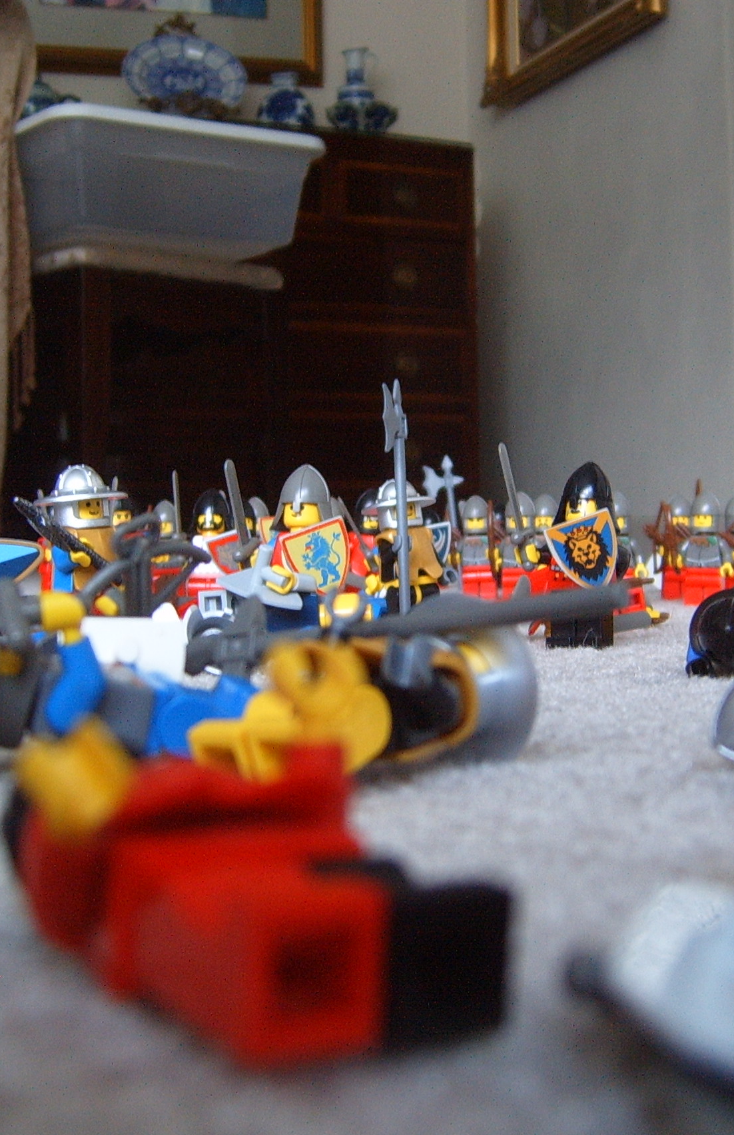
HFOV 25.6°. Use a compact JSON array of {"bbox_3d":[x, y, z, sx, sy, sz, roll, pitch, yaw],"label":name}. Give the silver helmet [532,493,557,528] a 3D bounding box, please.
[{"bbox_3d":[0.074,-0.023,0.672,0.012,0.016,0.013,-1,1,3],"label":"silver helmet"}]

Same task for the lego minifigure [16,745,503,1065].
[{"bbox_3d":[-0.010,0.018,0.103,0.022,0.014,0.041,0,0,-30],"label":"lego minifigure"}]

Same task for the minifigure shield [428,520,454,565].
[{"bbox_3d":[0.031,-0.010,0.700,0.015,0.017,0.005,-11,2,-2],"label":"minifigure shield"}]

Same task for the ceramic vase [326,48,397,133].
[{"bbox_3d":[-0.011,-0.998,3.400,0.148,0.190,0.148,-1,1,-6],"label":"ceramic vase"}]

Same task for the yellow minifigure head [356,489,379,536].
[{"bbox_3d":[0.002,-0.021,0.597,0.012,0.016,0.013,-1,1,0],"label":"yellow minifigure head"}]

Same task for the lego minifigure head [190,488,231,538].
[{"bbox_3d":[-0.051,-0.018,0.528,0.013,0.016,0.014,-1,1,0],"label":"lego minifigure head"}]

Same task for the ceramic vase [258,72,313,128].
[{"bbox_3d":[-0.165,-0.952,3.320,0.118,0.138,0.118,-1,1,-6],"label":"ceramic vase"}]

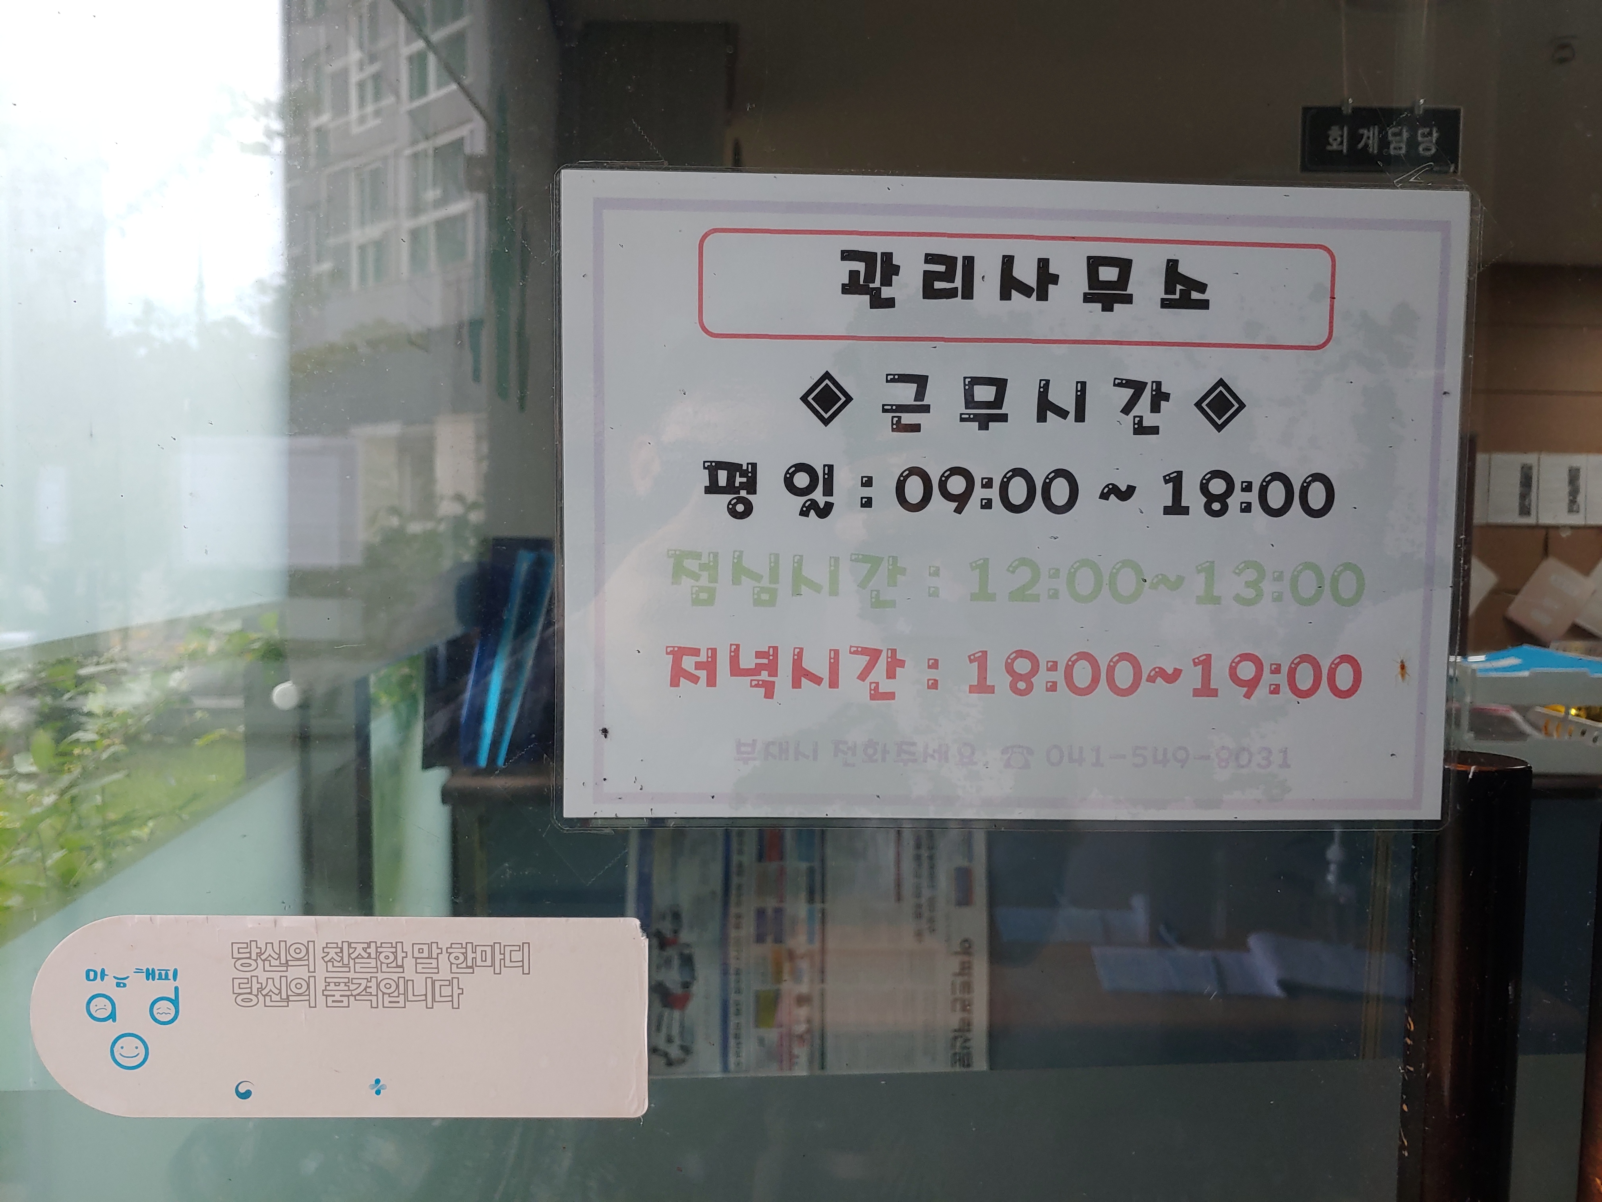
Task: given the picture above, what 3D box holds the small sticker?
[{"bbox_3d":[-0.152,0.139,0.384,0.202,0.069,0.004,1,3,-2],"label":"small sticker"}]

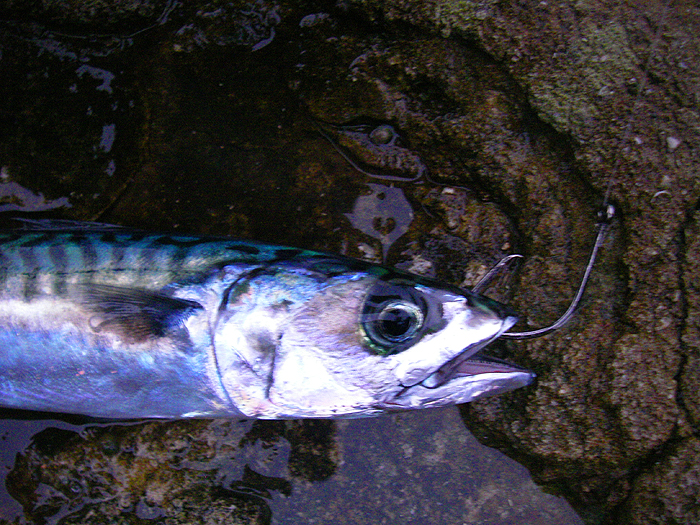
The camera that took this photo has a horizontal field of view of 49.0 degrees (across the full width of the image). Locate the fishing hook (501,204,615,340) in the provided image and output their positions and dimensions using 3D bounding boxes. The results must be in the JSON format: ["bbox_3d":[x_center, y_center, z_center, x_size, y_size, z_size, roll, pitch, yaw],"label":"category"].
[{"bbox_3d":[0.053,0.002,0.220,0.030,0.007,0.052,30,90,12],"label":"fishing hook"}]

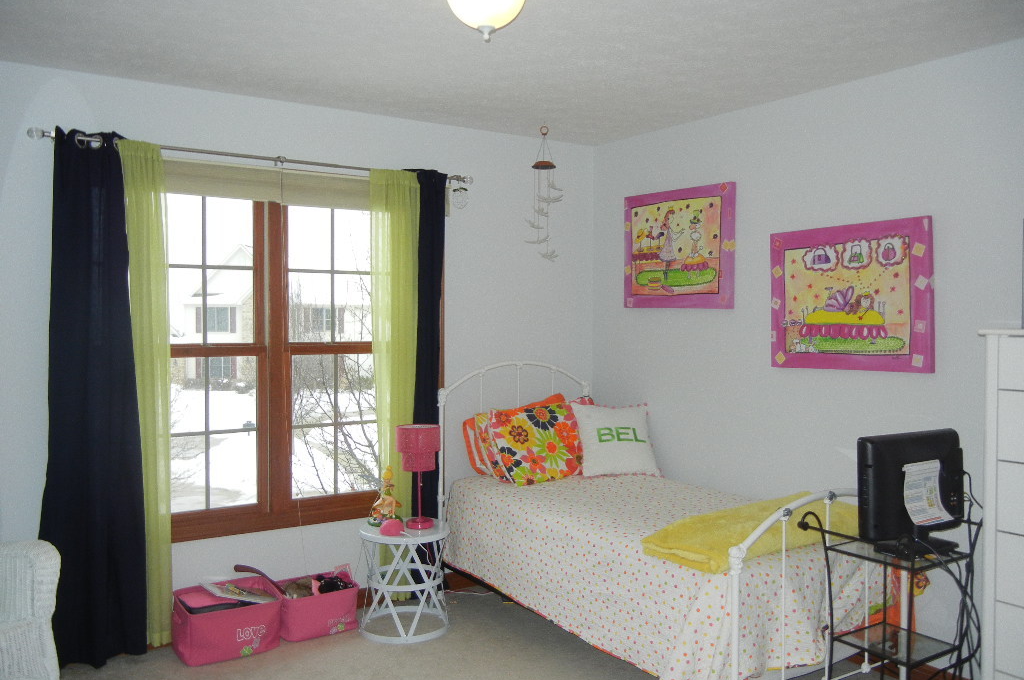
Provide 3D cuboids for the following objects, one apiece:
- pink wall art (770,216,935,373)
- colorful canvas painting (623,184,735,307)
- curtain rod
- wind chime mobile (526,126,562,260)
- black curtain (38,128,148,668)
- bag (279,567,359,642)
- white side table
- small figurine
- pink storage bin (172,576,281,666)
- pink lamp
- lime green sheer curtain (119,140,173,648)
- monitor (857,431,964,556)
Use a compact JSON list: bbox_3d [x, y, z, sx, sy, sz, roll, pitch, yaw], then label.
[{"bbox_3d":[1.424,-0.178,3.775,0.036,0.610,0.766,-1,2,-34],"label":"pink wall art"},{"bbox_3d":[0.853,-0.467,4.599,0.036,0.610,0.763,-1,2,-34],"label":"colorful canvas painting"},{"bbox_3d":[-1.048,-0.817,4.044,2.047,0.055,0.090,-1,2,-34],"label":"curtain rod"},{"bbox_3d":[0.167,-0.748,4.549,0.196,0.685,0.196,0,1,0],"label":"wind chime mobile"},{"bbox_3d":[-1.713,0.249,3.606,0.425,2.179,0.160,-1,2,-34],"label":"black curtain"},{"bbox_3d":[-0.915,1.226,4.045,0.360,0.224,0.290,-1,2,-33],"label":"bag"},{"bbox_3d":[-0.495,1.098,4.117,0.416,0.472,0.416,0,1,0],"label":"white side table"},{"bbox_3d":[-0.606,0.745,4.260,0.165,0.275,0.140,-1,2,-22],"label":"small figurine"},{"bbox_3d":[-1.228,1.225,3.842,0.385,0.238,0.310,-1,2,-33],"label":"pink storage bin"},{"bbox_3d":[-0.435,0.647,4.210,0.208,0.473,0.208,0,2,0],"label":"pink lamp"},{"bbox_3d":[-1.541,0.244,3.734,0.210,2.131,0.100,-1,2,-34],"label":"lime green sheer curtain"},{"bbox_3d":[1.392,0.518,3.029,0.550,0.395,0.160,-1,2,-34],"label":"monitor"}]

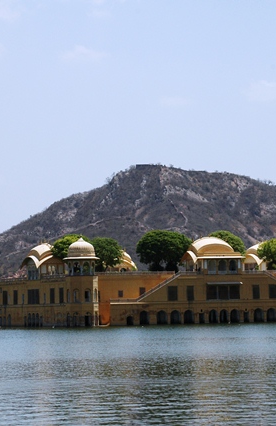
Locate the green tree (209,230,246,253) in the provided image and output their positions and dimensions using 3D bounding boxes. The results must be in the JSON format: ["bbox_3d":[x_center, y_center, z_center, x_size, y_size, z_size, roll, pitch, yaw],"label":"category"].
[{"bbox_3d":[15.681,6.826,295.000,8.400,7.200,8.200,-1,-3,0],"label":"green tree"}]

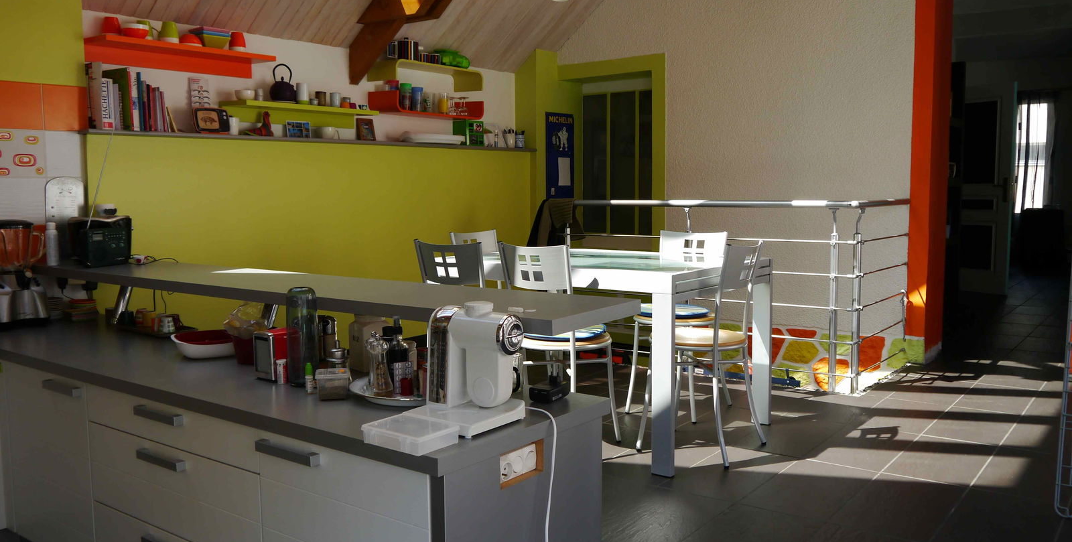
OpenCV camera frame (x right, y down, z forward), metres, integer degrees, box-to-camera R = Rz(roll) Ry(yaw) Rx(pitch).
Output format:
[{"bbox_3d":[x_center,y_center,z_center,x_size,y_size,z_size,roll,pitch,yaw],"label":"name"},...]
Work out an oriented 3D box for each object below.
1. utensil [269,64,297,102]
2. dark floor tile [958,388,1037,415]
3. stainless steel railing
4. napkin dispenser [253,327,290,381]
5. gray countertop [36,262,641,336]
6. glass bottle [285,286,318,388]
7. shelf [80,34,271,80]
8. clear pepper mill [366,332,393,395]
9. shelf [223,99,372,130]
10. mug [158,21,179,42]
[{"bbox_3d":[-1.398,-1.042,4.795,0.149,0.204,0.159,-1,5,0],"label":"utensil"},{"bbox_3d":[2.336,0.650,4.386,0.297,0.012,0.608,3,6,37],"label":"dark floor tile"},{"bbox_3d":[1.227,0.061,5.414,1.881,1.011,1.053,3,6,37],"label":"stainless steel railing"},{"bbox_3d":[-0.755,0.245,2.547,0.098,0.135,0.094,4,7,39],"label":"napkin dispenser"},{"bbox_3d":[-0.937,0.049,3.085,2.765,0.038,0.435,4,7,37],"label":"gray countertop"},{"bbox_3d":[-0.660,0.184,2.441,0.082,0.279,0.082,0,6,0],"label":"glass bottle"},{"bbox_3d":[-1.759,-1.067,4.363,0.245,0.099,0.880,3,7,40],"label":"shelf"},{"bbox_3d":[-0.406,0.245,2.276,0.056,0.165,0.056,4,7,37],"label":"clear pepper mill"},{"bbox_3d":[-1.309,-0.882,4.908,0.245,0.090,0.884,3,7,40],"label":"shelf"},{"bbox_3d":[-1.750,-1.133,4.135,0.108,0.110,0.092,4,7,37],"label":"mug"}]

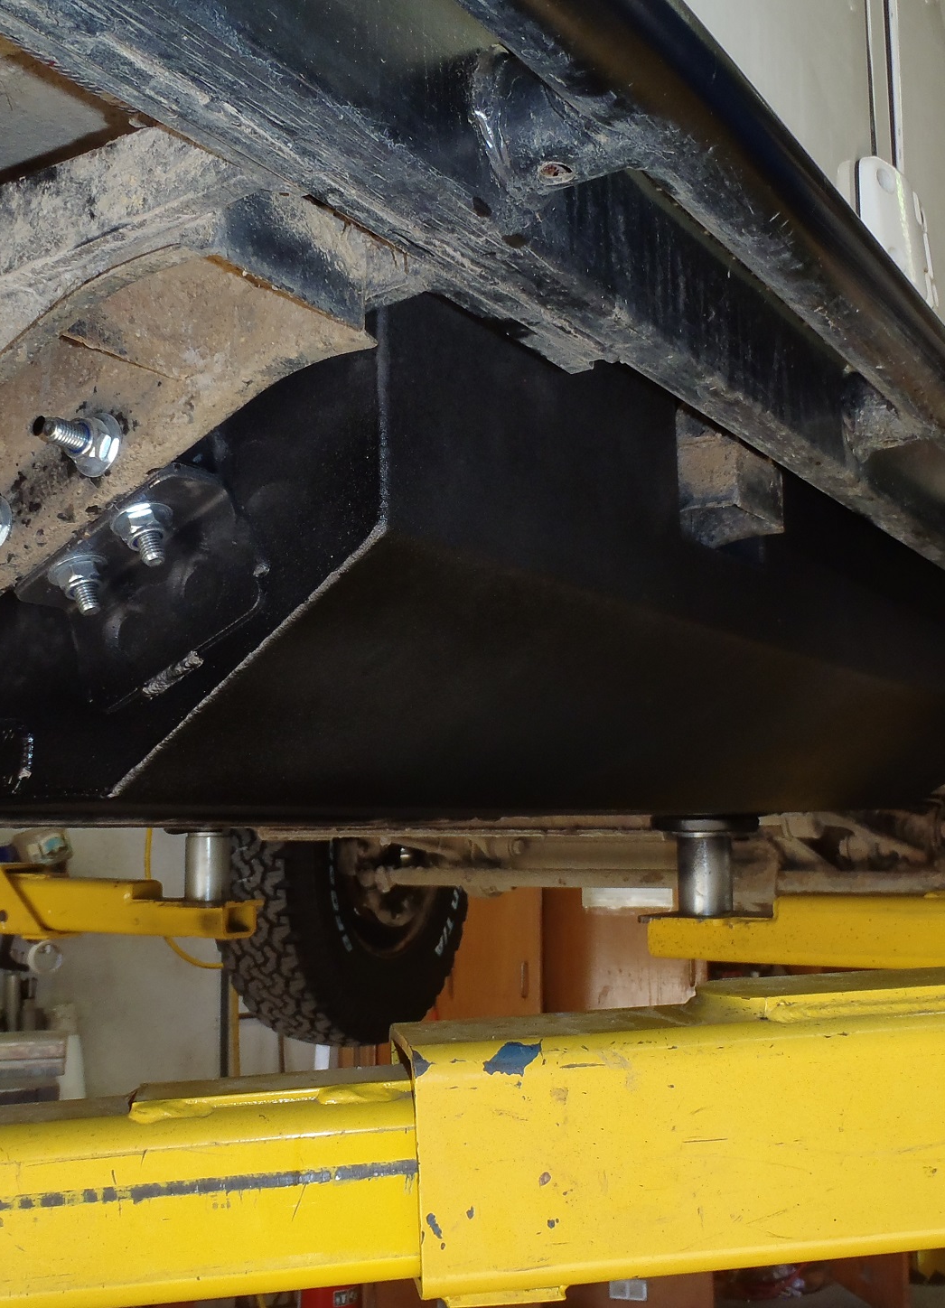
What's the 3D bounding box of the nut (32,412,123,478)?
[{"bbox_3d":[-0.149,-0.081,0.527,0.024,0.024,0.026,-4,-7,31],"label":"nut"}]

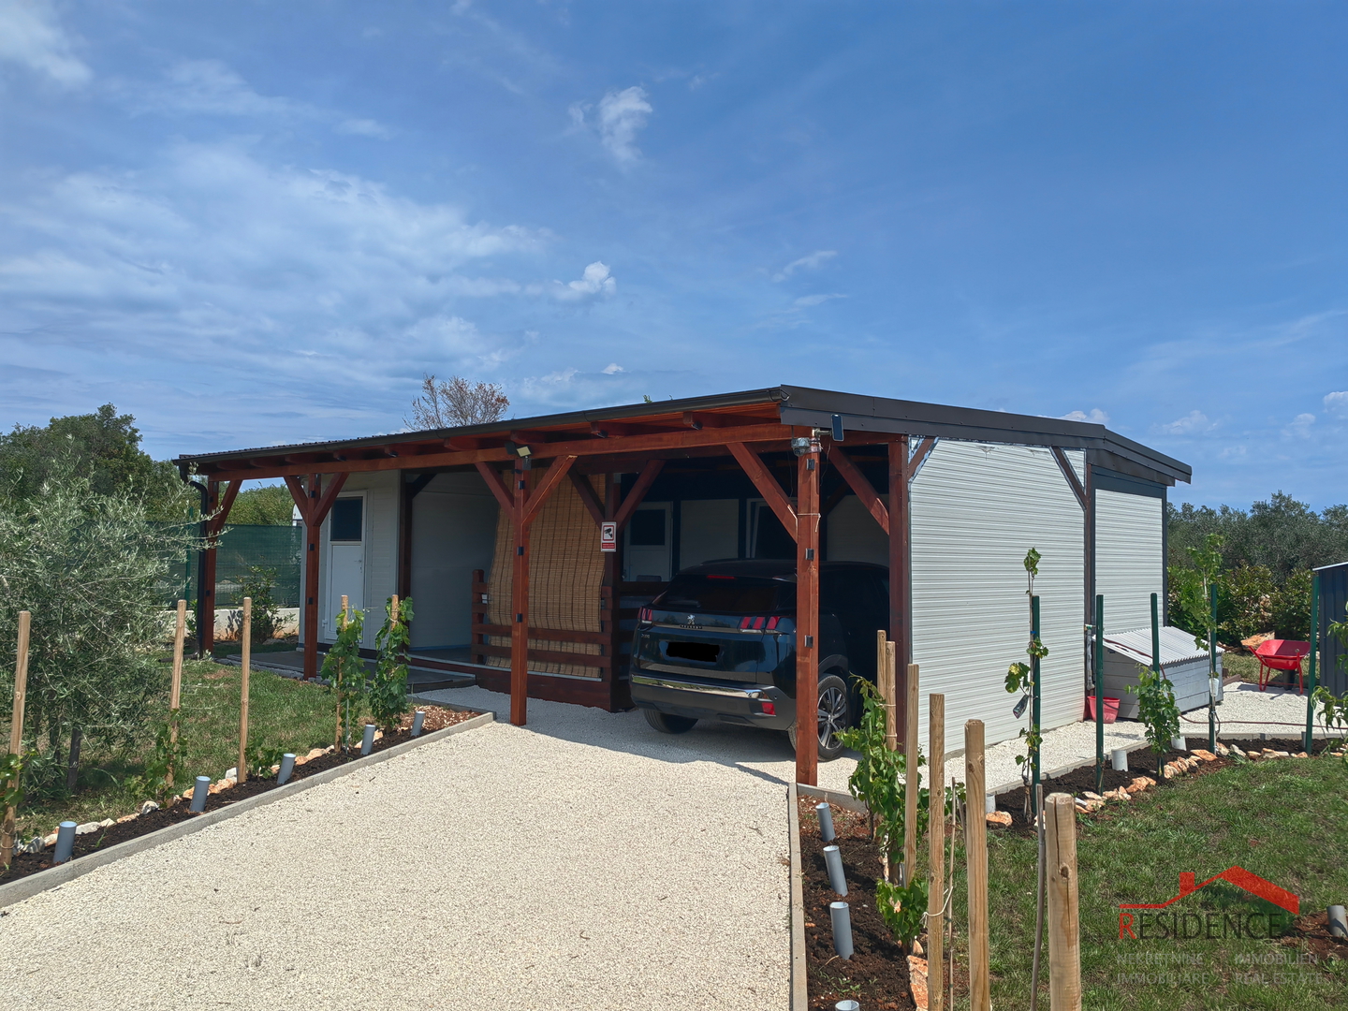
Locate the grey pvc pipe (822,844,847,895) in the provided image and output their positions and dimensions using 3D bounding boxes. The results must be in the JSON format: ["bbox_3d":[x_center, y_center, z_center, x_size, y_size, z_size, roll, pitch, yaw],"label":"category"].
[{"bbox_3d":[0.801,1.796,5.177,0.075,0.216,0.075,-14,-3,8],"label":"grey pvc pipe"}]

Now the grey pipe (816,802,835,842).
[{"bbox_3d":[0.890,1.849,6.139,0.075,0.202,0.075,-11,1,8],"label":"grey pipe"}]

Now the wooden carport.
[{"bbox_3d":[-0.292,0.714,13.806,10.670,3.100,8.320,-1,-3,44],"label":"wooden carport"}]

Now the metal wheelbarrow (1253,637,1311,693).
[{"bbox_3d":[7.953,2.103,13.715,0.580,0.650,1.300,-1,-3,38],"label":"metal wheelbarrow"}]

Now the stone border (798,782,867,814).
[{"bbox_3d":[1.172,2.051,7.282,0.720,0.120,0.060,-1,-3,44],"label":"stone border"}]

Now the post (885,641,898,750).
[{"bbox_3d":[1.118,1.325,5.389,0.047,1.245,0.047,-1,-3,12],"label":"post"}]

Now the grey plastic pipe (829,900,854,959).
[{"bbox_3d":[0.697,1.757,4.348,0.075,0.206,0.075,-6,-4,9],"label":"grey plastic pipe"}]

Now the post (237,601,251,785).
[{"bbox_3d":[-2.964,1.276,7.273,0.049,1.266,0.049,2,-3,-24],"label":"post"}]

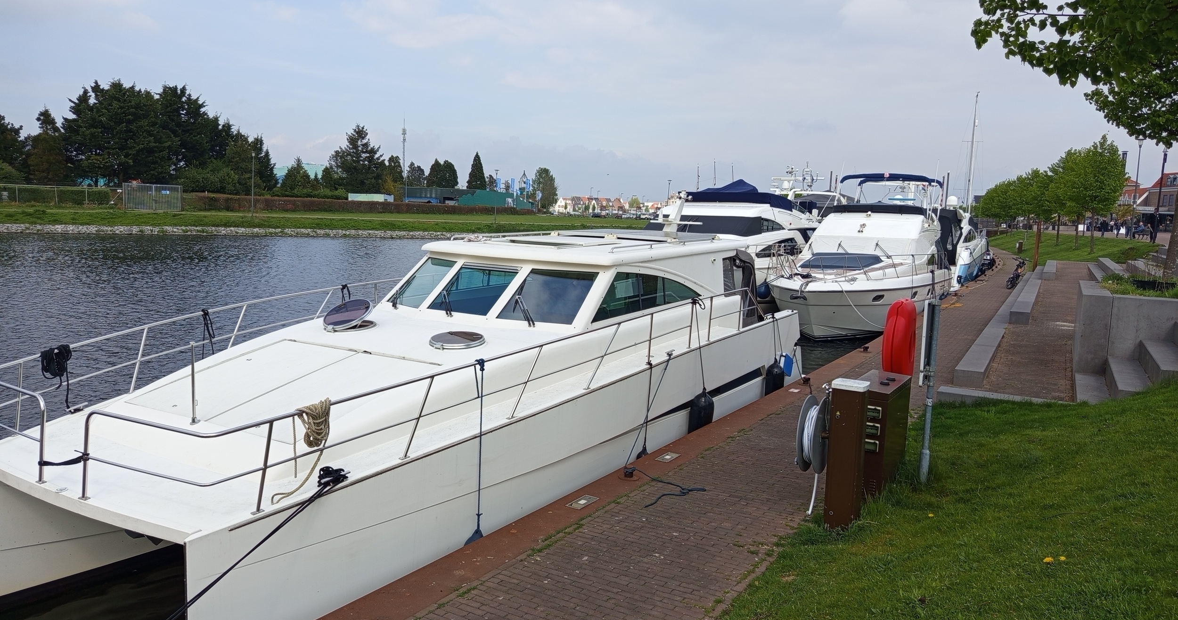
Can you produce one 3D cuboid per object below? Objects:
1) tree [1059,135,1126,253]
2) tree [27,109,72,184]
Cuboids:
[{"bbox_3d":[30.228,-6.915,49.000,3.430,6.984,3.430,6,8,31],"label":"tree"},{"bbox_3d":[-60.798,-17.519,92.000,4.151,10.263,4.151,-2,8,-33],"label":"tree"}]

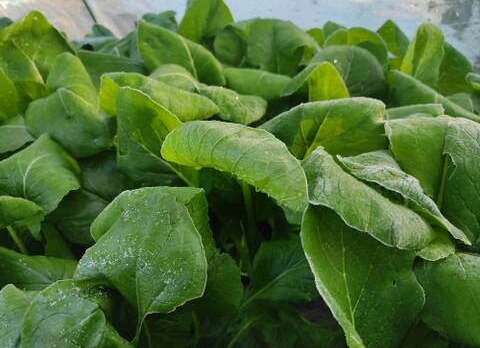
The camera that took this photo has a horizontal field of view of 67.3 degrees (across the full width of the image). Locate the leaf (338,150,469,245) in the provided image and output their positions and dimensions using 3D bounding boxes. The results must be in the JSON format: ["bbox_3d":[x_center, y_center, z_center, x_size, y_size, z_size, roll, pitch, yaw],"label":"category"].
[{"bbox_3d":[0.185,0.027,0.430,0.145,0.095,0.085,0,31,0],"label":"leaf"}]

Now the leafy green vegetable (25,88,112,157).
[{"bbox_3d":[-0.271,-0.086,0.580,0.108,0.070,0.090,-11,30,-19],"label":"leafy green vegetable"}]

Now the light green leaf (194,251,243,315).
[{"bbox_3d":[-0.029,0.140,0.460,0.080,0.085,0.050,0,31,0],"label":"light green leaf"}]

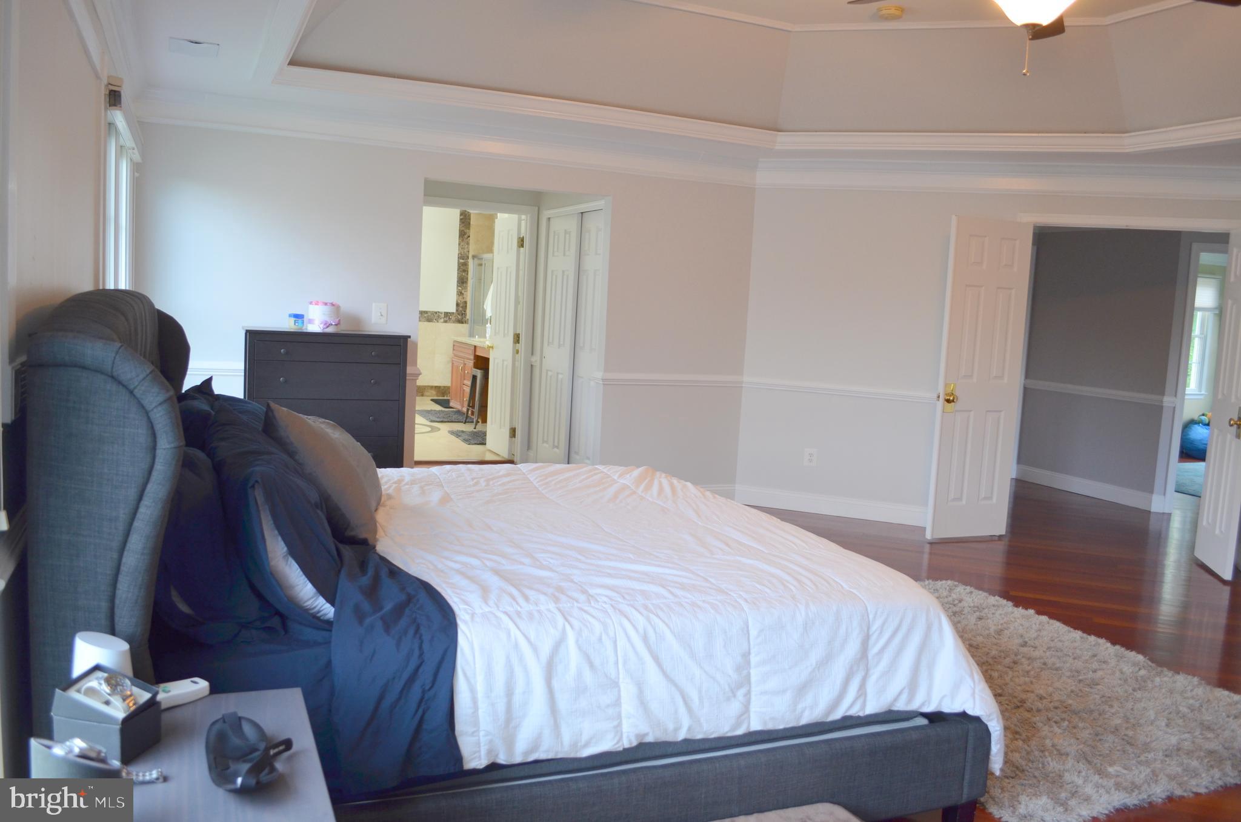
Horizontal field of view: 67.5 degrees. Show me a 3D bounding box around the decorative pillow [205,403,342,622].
[{"bbox_3d":[-0.905,0.237,2.377,0.200,0.450,0.720,-25,18,-23],"label":"decorative pillow"}]

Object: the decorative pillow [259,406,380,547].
[{"bbox_3d":[-0.881,0.170,2.813,0.180,0.460,0.470,-32,16,-12],"label":"decorative pillow"}]

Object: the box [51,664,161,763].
[{"bbox_3d":[-0.833,0.492,1.509,0.127,0.100,0.093,5,7,14],"label":"box"}]

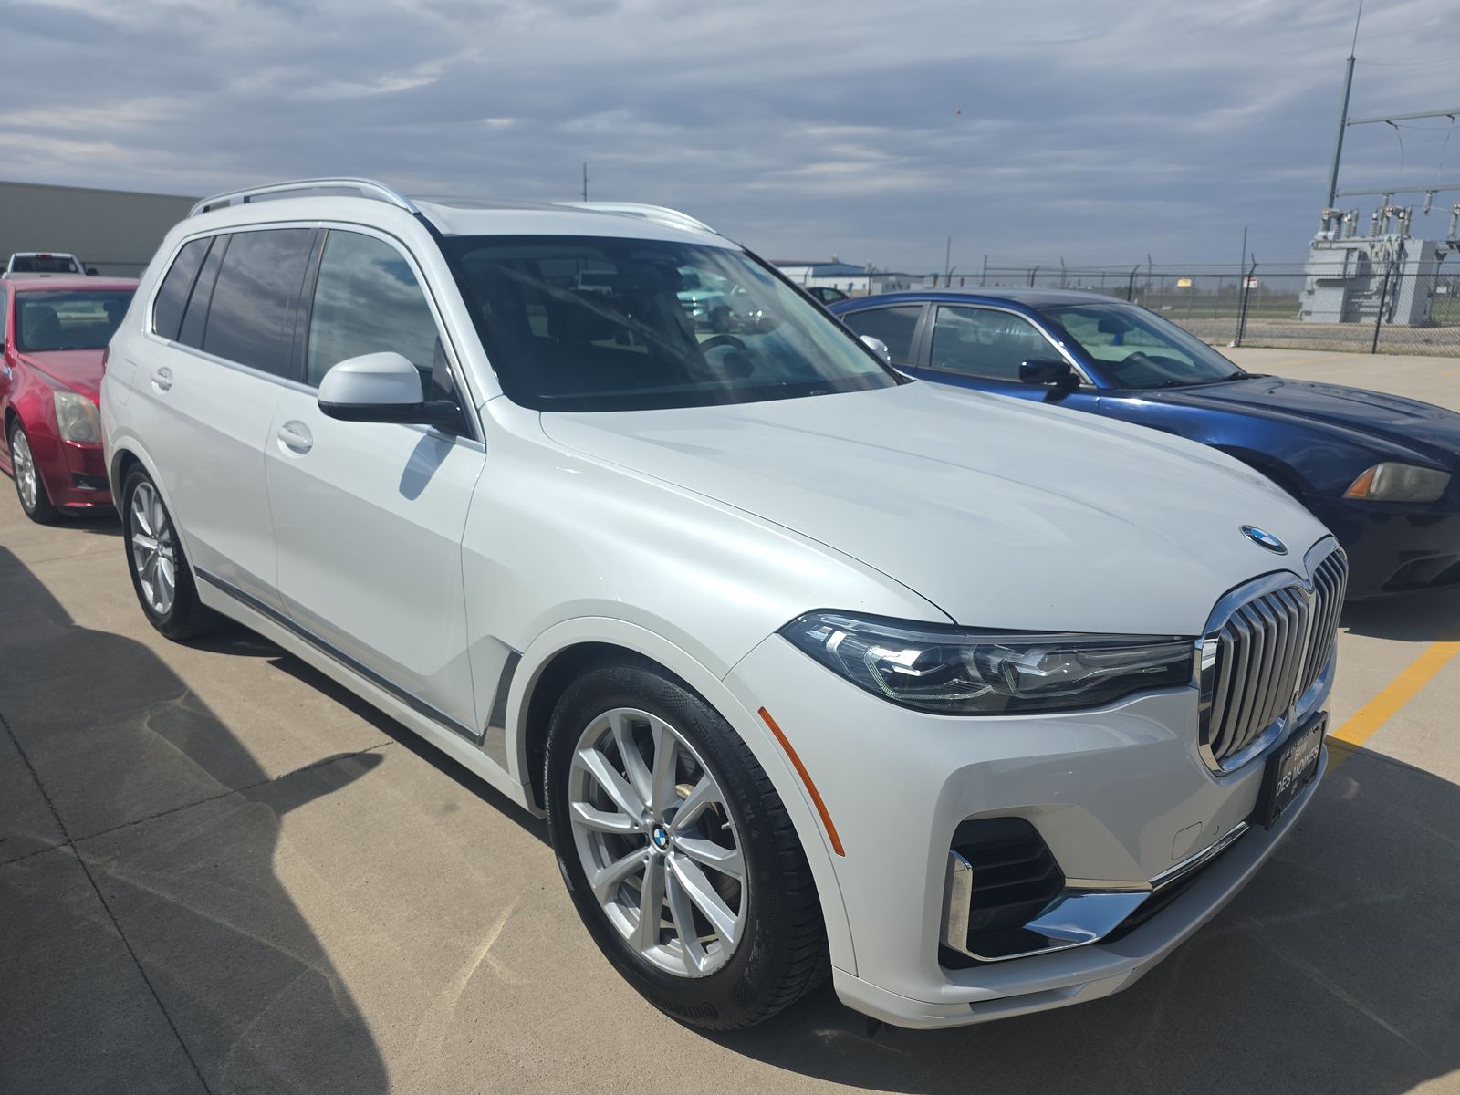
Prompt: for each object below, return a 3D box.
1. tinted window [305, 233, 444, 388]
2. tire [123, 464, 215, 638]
[{"bbox_3d":[-0.957,-0.635,2.645,0.870,0.480,0.055,15,1,42],"label":"tinted window"},{"bbox_3d":[-2.297,-0.015,4.106,0.785,0.785,0.280,15,20,42],"label":"tire"}]

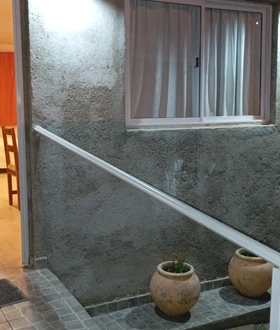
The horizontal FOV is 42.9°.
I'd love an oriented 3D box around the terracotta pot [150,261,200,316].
[{"bbox_3d":[0.263,0.928,2.625,0.373,0.347,0.373,-1,7,0],"label":"terracotta pot"}]

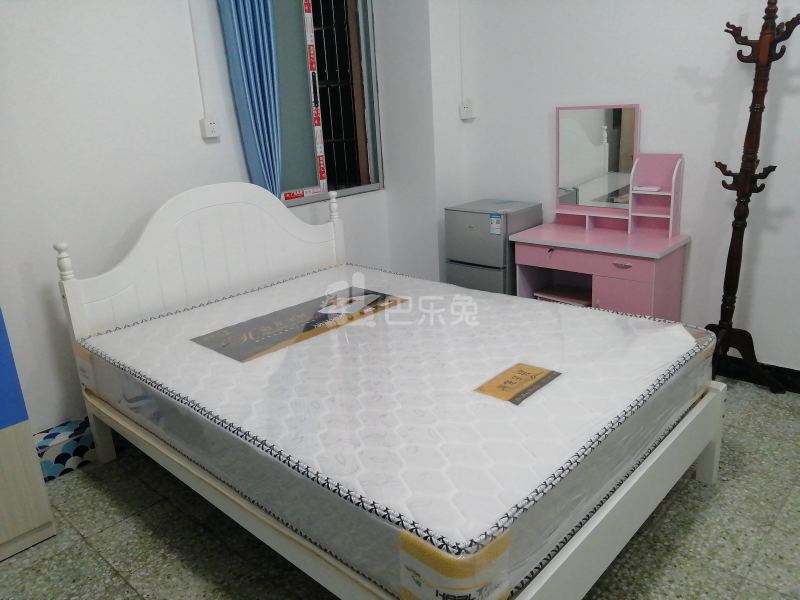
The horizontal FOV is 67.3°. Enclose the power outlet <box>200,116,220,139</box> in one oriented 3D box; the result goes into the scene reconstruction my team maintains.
[{"bbox_3d":[-0.880,-0.798,2.789,0.037,0.085,0.085,13,24,42],"label":"power outlet"}]

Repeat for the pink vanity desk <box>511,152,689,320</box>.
[{"bbox_3d":[1.026,-0.190,3.199,0.817,1.124,0.396,13,24,42],"label":"pink vanity desk"}]

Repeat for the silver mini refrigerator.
[{"bbox_3d":[0.573,-0.151,3.653,0.426,0.834,0.416,13,24,42],"label":"silver mini refrigerator"}]

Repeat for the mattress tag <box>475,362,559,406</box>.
[{"bbox_3d":[0.368,0.253,1.852,0.149,0.004,0.257,13,24,42],"label":"mattress tag"}]

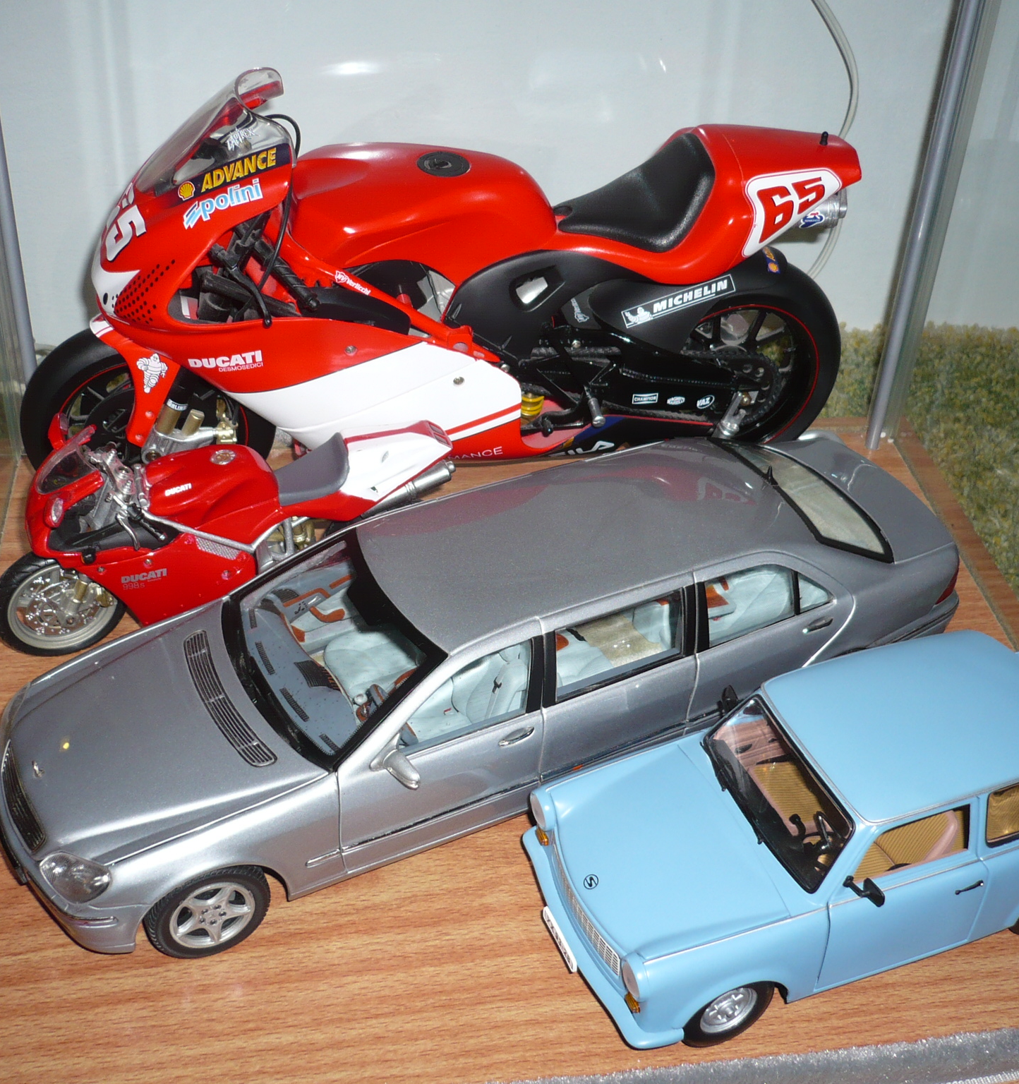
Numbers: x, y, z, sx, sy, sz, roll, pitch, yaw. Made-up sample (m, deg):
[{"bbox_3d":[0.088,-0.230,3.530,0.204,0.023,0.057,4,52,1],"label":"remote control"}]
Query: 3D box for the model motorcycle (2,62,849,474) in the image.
[{"bbox_3d":[-0.021,-0.096,0.574,0.343,0.193,0.115,-6,38,-12],"label":"model motorcycle"}]

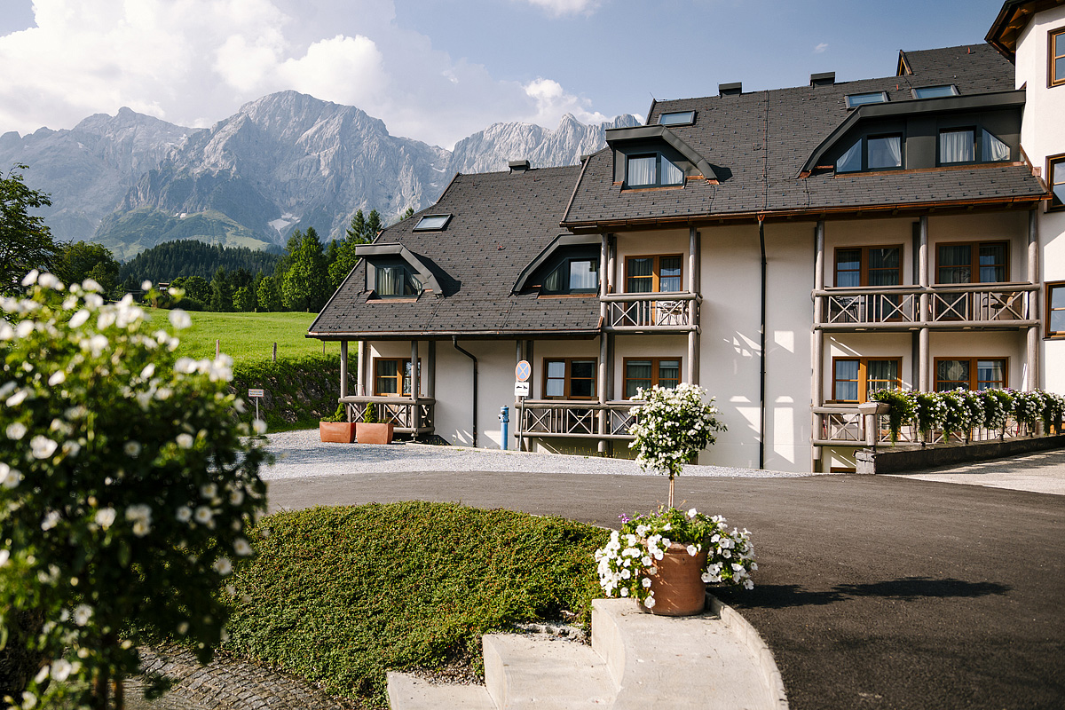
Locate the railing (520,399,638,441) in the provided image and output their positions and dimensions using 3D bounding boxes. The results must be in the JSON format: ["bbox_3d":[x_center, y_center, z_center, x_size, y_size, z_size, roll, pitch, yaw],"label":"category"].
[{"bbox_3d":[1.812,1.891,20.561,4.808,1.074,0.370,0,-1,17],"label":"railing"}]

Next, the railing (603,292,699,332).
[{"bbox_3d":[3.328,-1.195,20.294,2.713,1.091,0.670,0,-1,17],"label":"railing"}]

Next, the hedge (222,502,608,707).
[{"bbox_3d":[-1.000,1.900,6.200,3.400,0.850,3.300,1,-1,0],"label":"hedge"}]

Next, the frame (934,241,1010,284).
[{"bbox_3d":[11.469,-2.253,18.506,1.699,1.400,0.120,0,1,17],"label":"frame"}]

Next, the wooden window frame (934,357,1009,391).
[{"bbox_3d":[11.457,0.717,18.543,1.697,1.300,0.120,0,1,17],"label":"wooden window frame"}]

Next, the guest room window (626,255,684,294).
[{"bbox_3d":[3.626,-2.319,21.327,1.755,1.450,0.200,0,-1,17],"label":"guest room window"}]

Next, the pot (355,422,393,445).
[{"bbox_3d":[-4.837,2.402,21.973,1.113,0.651,0.480,0,-1,17],"label":"pot"}]

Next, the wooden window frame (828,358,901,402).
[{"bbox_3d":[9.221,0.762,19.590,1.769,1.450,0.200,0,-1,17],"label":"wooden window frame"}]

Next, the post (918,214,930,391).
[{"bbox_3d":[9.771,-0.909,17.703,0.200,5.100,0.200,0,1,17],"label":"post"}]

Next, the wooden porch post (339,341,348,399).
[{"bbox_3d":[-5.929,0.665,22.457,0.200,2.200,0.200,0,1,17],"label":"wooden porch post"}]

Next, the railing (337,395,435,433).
[{"bbox_3d":[-4.771,1.886,23.065,2.745,1.110,1.297,0,-1,17],"label":"railing"}]

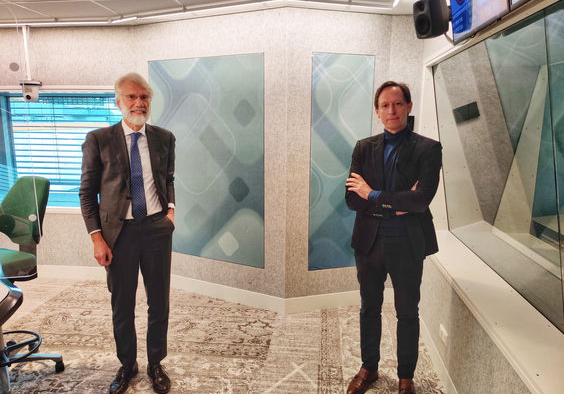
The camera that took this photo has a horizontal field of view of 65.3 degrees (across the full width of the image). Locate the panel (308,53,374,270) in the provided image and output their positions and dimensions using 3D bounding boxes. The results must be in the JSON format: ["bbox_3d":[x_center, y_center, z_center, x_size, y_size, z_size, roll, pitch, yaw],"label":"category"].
[{"bbox_3d":[0.485,-0.252,3.584,0.534,1.743,0.030,-3,10,-16],"label":"panel"}]

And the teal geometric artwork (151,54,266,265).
[{"bbox_3d":[-0.669,-0.302,3.816,1.196,1.742,0.030,6,11,27],"label":"teal geometric artwork"}]

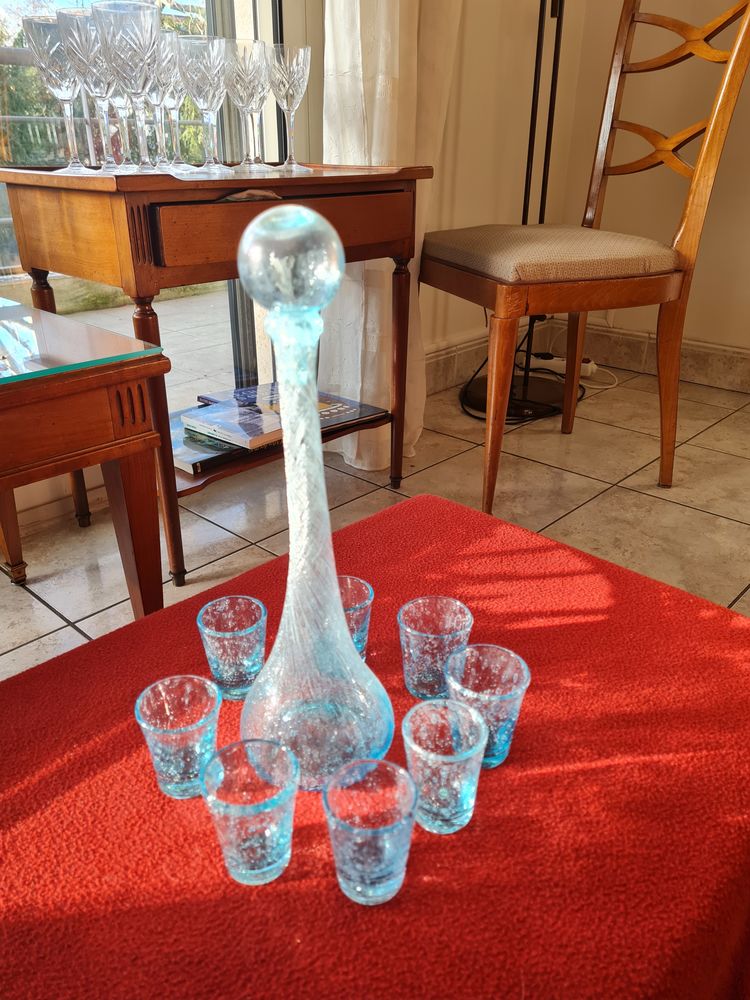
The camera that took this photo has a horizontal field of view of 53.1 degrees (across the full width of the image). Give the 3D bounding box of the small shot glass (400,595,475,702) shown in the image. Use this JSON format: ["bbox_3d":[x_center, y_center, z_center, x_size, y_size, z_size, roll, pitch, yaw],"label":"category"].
[{"bbox_3d":[0.042,0.107,0.536,0.051,0.058,0.051,0,25,0],"label":"small shot glass"}]

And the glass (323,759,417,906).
[{"bbox_3d":[-0.002,0.174,0.388,0.048,0.059,0.048,0,25,0],"label":"glass"}]

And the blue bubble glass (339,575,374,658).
[{"bbox_3d":[-0.025,0.094,0.566,0.049,0.056,0.049,0,25,0],"label":"blue bubble glass"}]

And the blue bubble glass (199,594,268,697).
[{"bbox_3d":[-0.099,0.107,0.534,0.049,0.059,0.049,0,25,0],"label":"blue bubble glass"}]

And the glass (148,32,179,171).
[{"bbox_3d":[-0.316,-0.575,1.089,0.070,0.170,0.070,0,25,0],"label":"glass"}]

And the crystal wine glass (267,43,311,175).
[{"bbox_3d":[-0.134,-0.606,1.170,0.072,0.174,0.072,0,25,0],"label":"crystal wine glass"}]

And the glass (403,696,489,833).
[{"bbox_3d":[0.040,0.154,0.428,0.048,0.062,0.048,0,25,0],"label":"glass"}]

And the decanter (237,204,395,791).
[{"bbox_3d":[-0.036,0.014,0.413,0.096,0.329,0.096,0,25,0],"label":"decanter"}]

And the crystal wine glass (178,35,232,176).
[{"bbox_3d":[-0.247,-0.575,1.103,0.072,0.174,0.072,22,33,38],"label":"crystal wine glass"}]

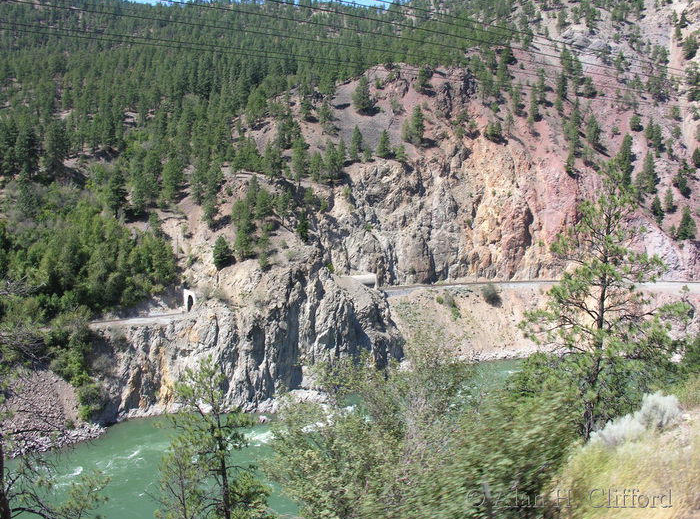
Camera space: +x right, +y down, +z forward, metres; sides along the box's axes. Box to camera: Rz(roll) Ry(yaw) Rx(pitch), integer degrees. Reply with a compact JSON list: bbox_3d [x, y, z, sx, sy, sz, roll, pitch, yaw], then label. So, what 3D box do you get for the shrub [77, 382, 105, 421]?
[{"bbox_3d":[-96.790,52.960,264.000,9.720,14.170,9.720,0,3,0],"label":"shrub"}]

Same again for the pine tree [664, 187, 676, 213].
[{"bbox_3d":[179.820,-33.100,397.110,6.400,14.590,6.400,0,5,0],"label":"pine tree"}]

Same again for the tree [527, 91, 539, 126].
[{"bbox_3d":[111.500,-92.260,432.450,6.970,23.220,6.970,0,5,0],"label":"tree"}]

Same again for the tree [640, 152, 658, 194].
[{"bbox_3d":[199.720,-58.020,472.000,10.200,28.010,10.200,0,3,0],"label":"tree"}]

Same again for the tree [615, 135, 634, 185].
[{"bbox_3d":[157.980,-57.550,407.340,10.930,29.930,10.930,0,5,0],"label":"tree"}]

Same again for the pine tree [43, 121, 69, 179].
[{"bbox_3d":[-148.960,-56.140,358.000,11.840,29.340,11.840,0,3,0],"label":"pine tree"}]

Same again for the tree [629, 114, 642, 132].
[{"bbox_3d":[213.780,-102.590,530.000,9.430,13.480,9.430,0,3,0],"label":"tree"}]

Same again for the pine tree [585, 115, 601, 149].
[{"bbox_3d":[164.450,-86.130,480.000,10.310,23.060,10.310,0,3,0],"label":"pine tree"}]

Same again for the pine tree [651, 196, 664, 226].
[{"bbox_3d":[194.630,-31.010,448.000,7.980,18.990,7.980,0,3,0],"label":"pine tree"}]

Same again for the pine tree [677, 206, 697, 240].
[{"bbox_3d":[179.070,-19.690,376.650,10.110,18.090,10.110,0,5,0],"label":"pine tree"}]

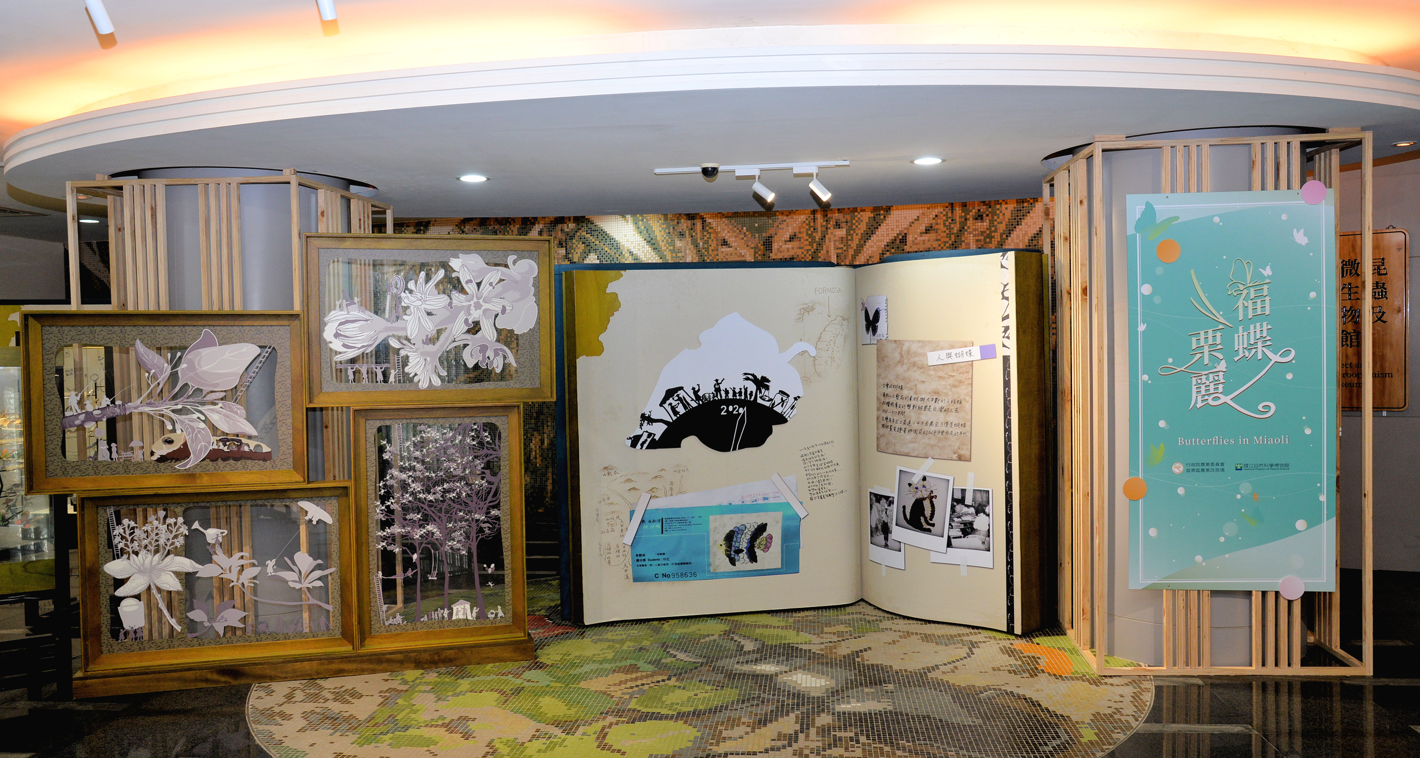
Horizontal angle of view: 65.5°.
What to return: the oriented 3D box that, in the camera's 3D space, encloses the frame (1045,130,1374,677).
[{"bbox_3d":[2.427,0.108,5.571,1.206,2.457,1.170,-1,2,6],"label":"frame"}]

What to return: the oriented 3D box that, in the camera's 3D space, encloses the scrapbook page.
[{"bbox_3d":[0.509,0.340,6.377,2.730,2.020,0.818,-1,2,9],"label":"scrapbook page"}]

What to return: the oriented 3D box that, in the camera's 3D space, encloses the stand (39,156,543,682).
[{"bbox_3d":[-1.963,0.363,5.377,2.396,2.120,0.320,-1,2,-13],"label":"stand"}]

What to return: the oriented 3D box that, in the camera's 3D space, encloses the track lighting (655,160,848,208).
[{"bbox_3d":[0.215,-0.999,5.673,1.000,0.195,0.110,-1,2,8],"label":"track lighting"}]

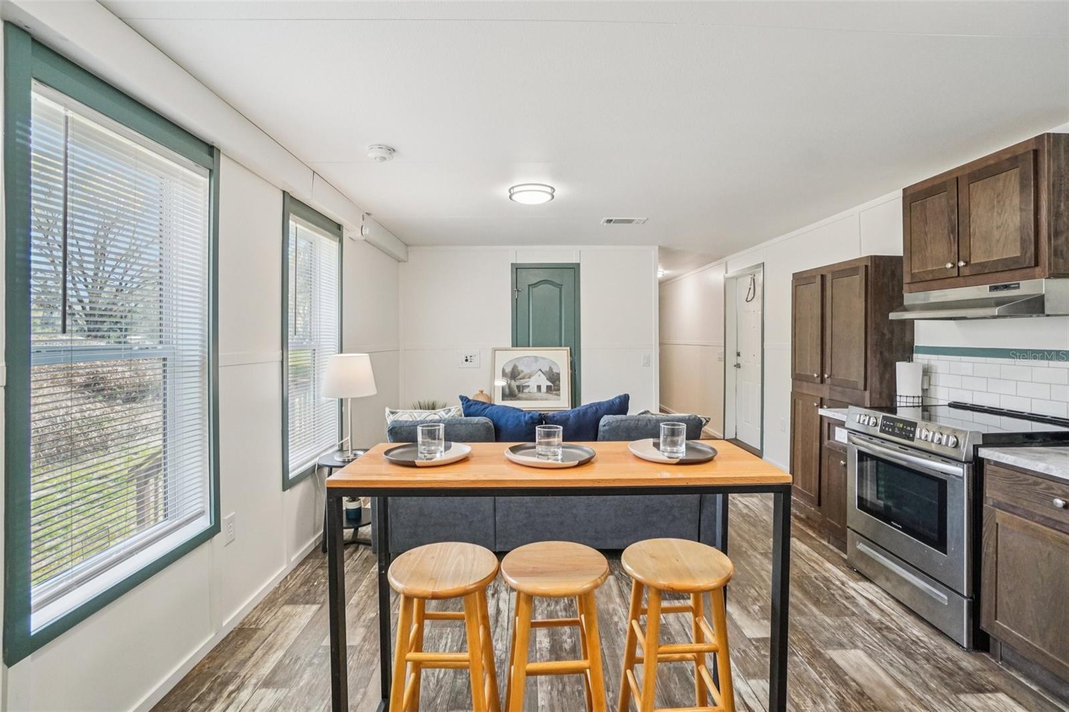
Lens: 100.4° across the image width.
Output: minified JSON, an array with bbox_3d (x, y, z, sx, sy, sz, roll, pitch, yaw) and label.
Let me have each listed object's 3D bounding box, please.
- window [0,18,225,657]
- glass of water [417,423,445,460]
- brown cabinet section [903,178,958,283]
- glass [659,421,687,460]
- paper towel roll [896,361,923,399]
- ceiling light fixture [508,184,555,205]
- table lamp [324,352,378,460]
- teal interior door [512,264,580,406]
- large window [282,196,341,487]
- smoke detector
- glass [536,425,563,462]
[{"bbox_3d":[-1.366,-0.048,1.500,0.100,1.651,0.810,0,2,-1],"label":"window"},{"bbox_3d":[-0.319,0.265,1.370,0.081,0.091,0.081,0,2,-1],"label":"glass of water"},{"bbox_3d":[2.355,-0.695,2.520,0.260,0.540,0.345,0,2,-1],"label":"brown cabinet section"},{"bbox_3d":[0.431,0.262,1.385,0.081,0.091,0.081,0,2,-1],"label":"glass"},{"bbox_3d":[2.297,0.172,2.730,0.120,0.275,0.120,0,2,0],"label":"paper towel roll"},{"bbox_3d":[-0.017,-1.049,2.876,0.302,0.090,0.302,0,2,-1],"label":"ceiling light fixture"},{"bbox_3d":[-1.146,0.317,2.770,0.335,0.650,0.335,0,2,-1],"label":"table lamp"},{"bbox_3d":[0.126,0.075,4.760,0.734,2.109,0.070,0,2,-1],"label":"teal interior door"},{"bbox_3d":[-1.410,-0.099,2.822,0.100,1.655,0.810,0,2,-1],"label":"large window"},{"bbox_3d":[-0.779,-1.031,2.264,0.136,0.050,0.136,0,2,-1],"label":"smoke detector"},{"bbox_3d":[0.046,0.266,1.365,0.081,0.091,0.081,0,2,-1],"label":"glass"}]

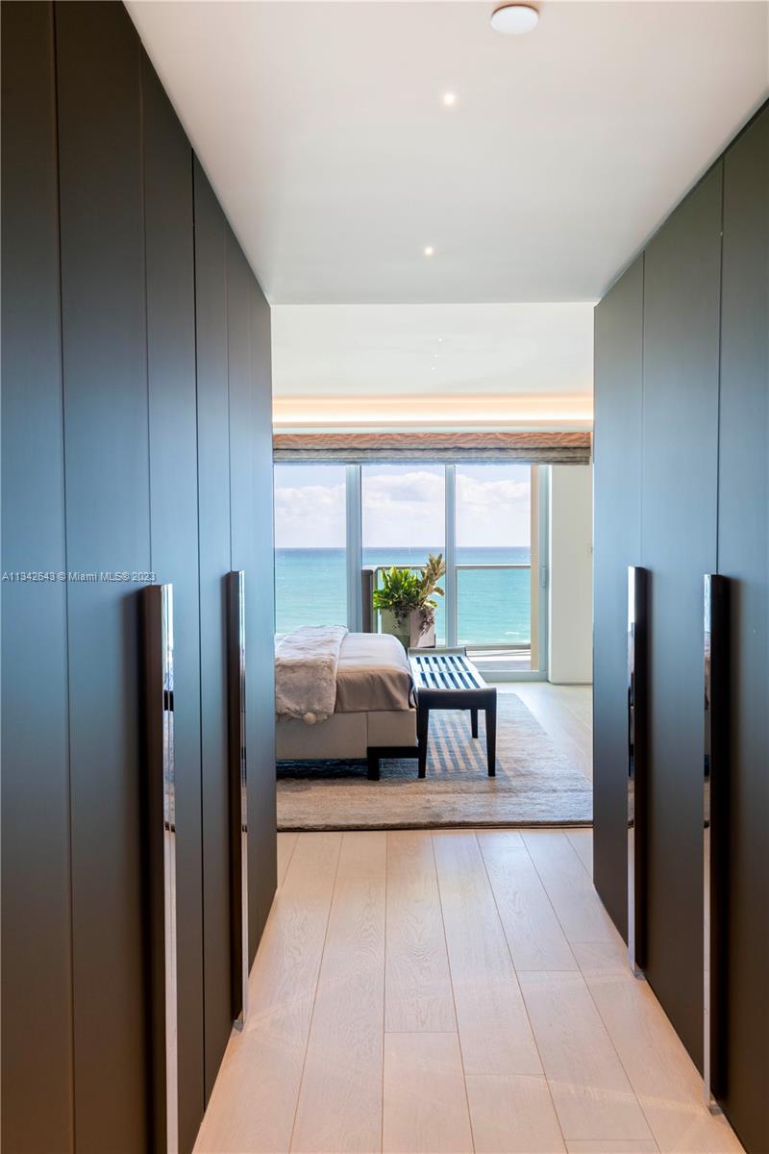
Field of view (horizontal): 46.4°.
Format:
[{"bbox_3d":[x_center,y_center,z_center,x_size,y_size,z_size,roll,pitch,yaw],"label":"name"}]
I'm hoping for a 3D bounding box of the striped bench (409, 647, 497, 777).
[{"bbox_3d":[0.416,0.847,6.060,0.440,0.500,2.000,0,2,0],"label":"striped bench"}]

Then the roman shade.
[{"bbox_3d":[0.267,-1.203,8.387,3.300,0.305,0.120,0,2,0],"label":"roman shade"}]

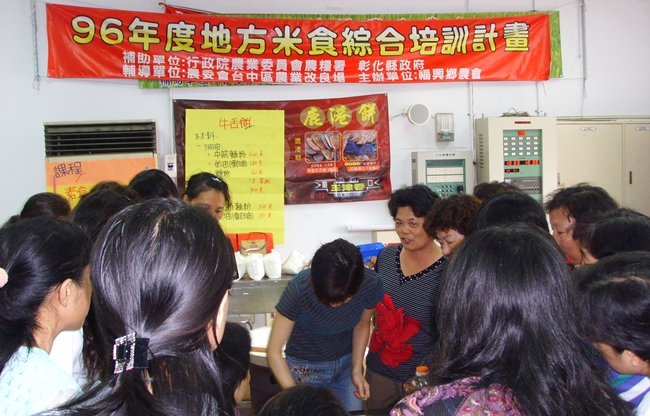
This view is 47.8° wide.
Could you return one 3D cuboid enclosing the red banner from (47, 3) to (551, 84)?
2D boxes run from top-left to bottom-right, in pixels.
[{"bbox_3d":[-0.095,-1.305,5.822,4.030,0.620,0.030,-2,2,-9],"label":"red banner"}]

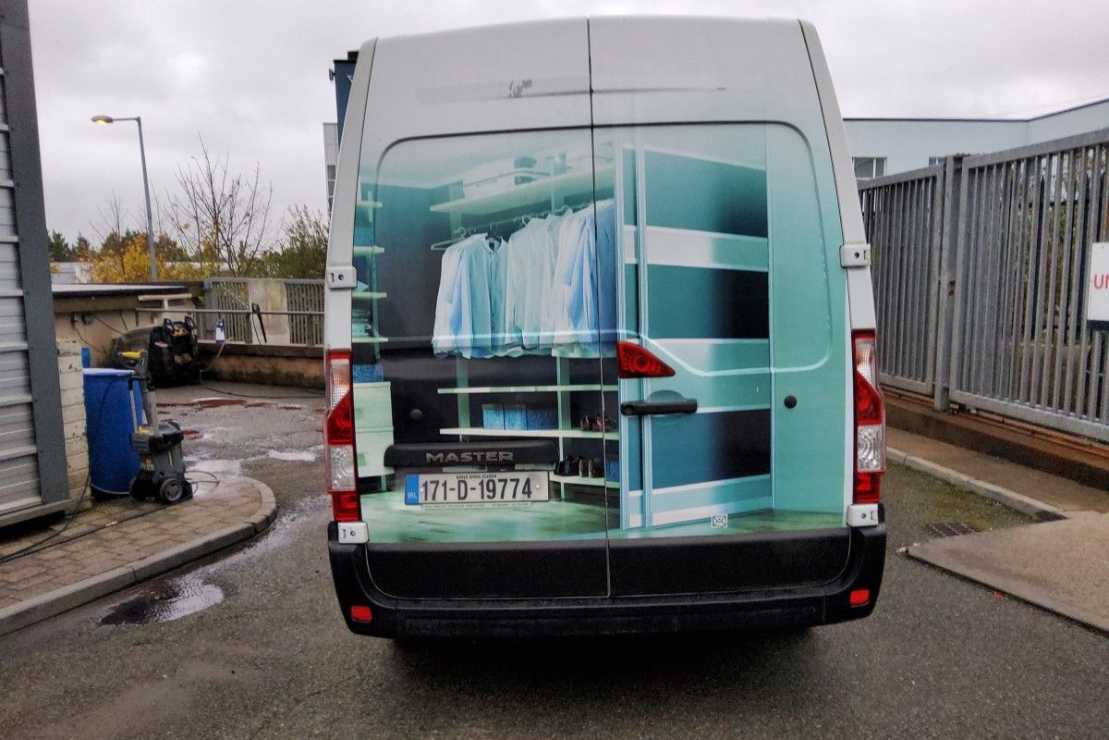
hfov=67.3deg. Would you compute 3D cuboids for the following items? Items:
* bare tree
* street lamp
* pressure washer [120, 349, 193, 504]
[{"bbox_3d":[-9.255,-3.725,23.097,3.100,5.370,3.100,-2,7,0],"label":"bare tree"},{"bbox_3d":[-12.024,-4.005,23.343,1.380,6.010,0.300,-2,7,-3],"label":"street lamp"},{"bbox_3d":[-2.816,0.387,5.885,0.360,1.050,0.380,2,8,26],"label":"pressure washer"}]

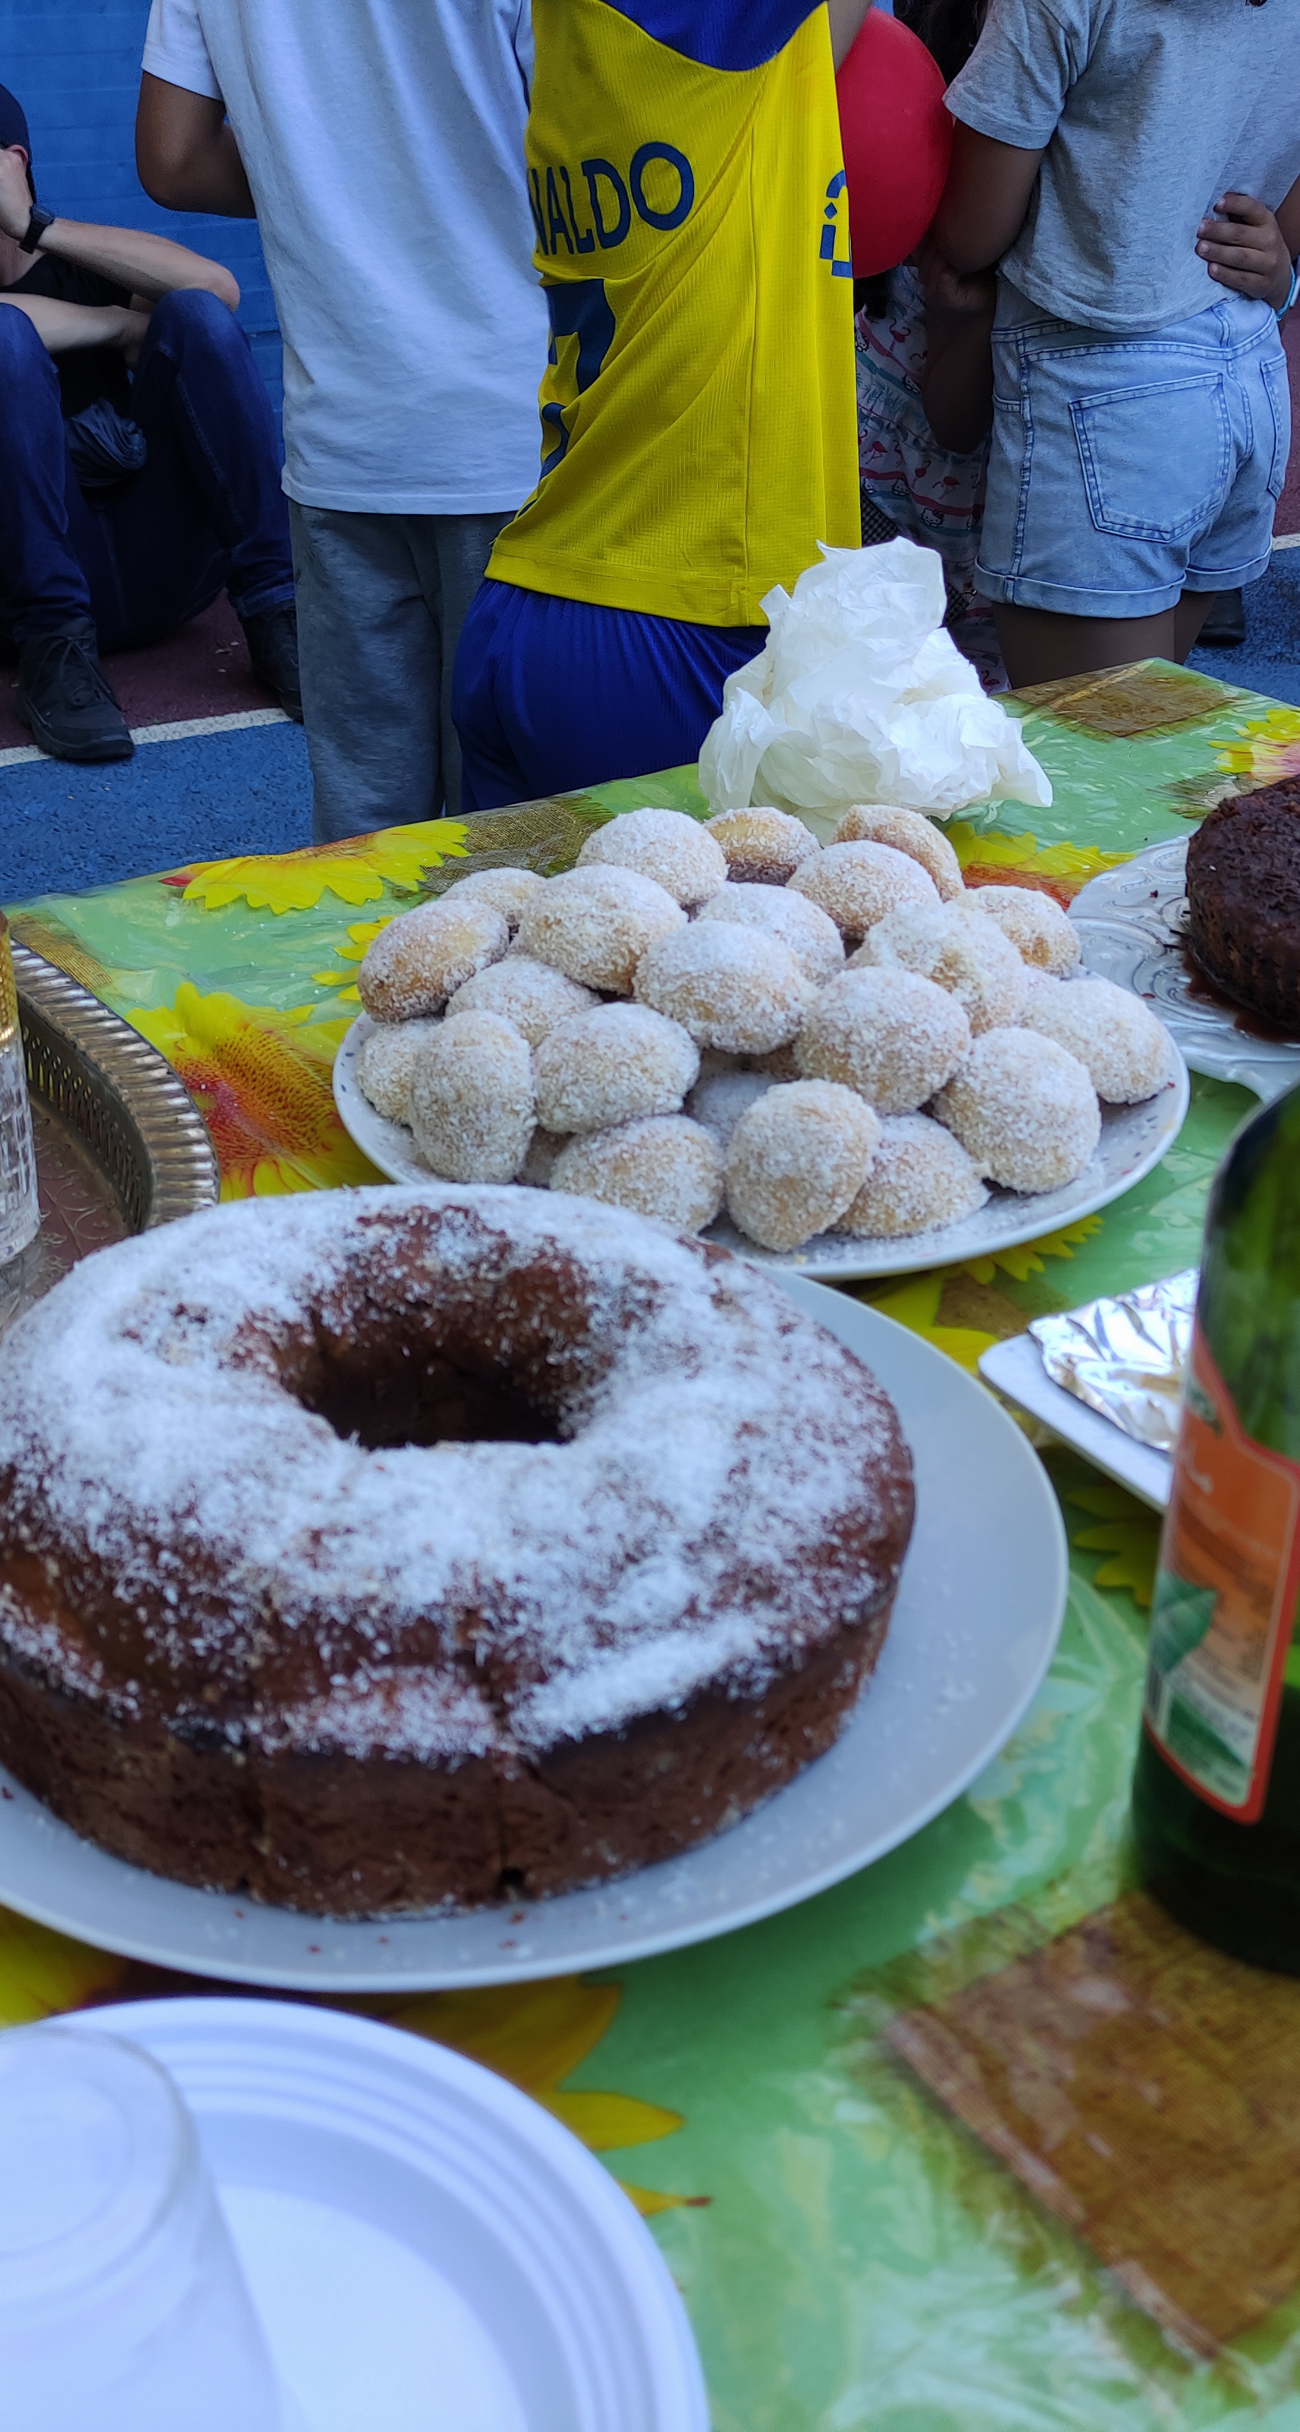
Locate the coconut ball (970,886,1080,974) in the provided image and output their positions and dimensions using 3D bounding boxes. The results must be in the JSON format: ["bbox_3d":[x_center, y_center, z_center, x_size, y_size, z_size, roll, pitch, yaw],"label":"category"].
[{"bbox_3d":[0.118,-0.093,0.772,0.047,0.038,0.046,-1,29,0],"label":"coconut ball"}]

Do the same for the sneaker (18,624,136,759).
[{"bbox_3d":[-0.869,-0.783,3.481,0.110,0.145,0.290,-13,31,-22],"label":"sneaker"}]

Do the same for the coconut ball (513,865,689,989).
[{"bbox_3d":[-0.015,-0.090,0.727,0.051,0.040,0.050,-1,29,0],"label":"coconut ball"}]

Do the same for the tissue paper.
[{"bbox_3d":[0.098,-0.235,1.001,0.150,0.110,0.130,-1,29,0],"label":"tissue paper"}]

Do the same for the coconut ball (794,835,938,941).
[{"bbox_3d":[0.071,-0.104,0.759,0.048,0.039,0.046,-1,29,0],"label":"coconut ball"}]

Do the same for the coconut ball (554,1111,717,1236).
[{"bbox_3d":[-0.004,-0.009,0.630,0.048,0.038,0.044,-1,29,0],"label":"coconut ball"}]

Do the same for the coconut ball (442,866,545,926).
[{"bbox_3d":[-0.050,-0.102,0.790,0.047,0.038,0.046,-1,29,0],"label":"coconut ball"}]

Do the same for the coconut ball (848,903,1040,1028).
[{"bbox_3d":[0.088,-0.074,0.697,0.051,0.040,0.047,-1,29,0],"label":"coconut ball"}]

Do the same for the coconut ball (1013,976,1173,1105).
[{"bbox_3d":[0.130,-0.052,0.695,0.048,0.037,0.047,-1,29,0],"label":"coconut ball"}]

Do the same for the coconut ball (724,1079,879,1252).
[{"bbox_3d":[0.042,-0.014,0.645,0.043,0.046,0.044,-1,29,0],"label":"coconut ball"}]

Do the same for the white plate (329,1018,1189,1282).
[{"bbox_3d":[0.035,-0.039,0.732,0.263,0.024,0.263,-1,29,0],"label":"white plate"}]

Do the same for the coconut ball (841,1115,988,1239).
[{"bbox_3d":[0.069,-0.010,0.631,0.046,0.037,0.045,-1,29,0],"label":"coconut ball"}]

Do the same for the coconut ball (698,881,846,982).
[{"bbox_3d":[0.037,-0.085,0.717,0.050,0.040,0.050,-1,29,0],"label":"coconut ball"}]

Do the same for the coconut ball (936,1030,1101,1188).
[{"bbox_3d":[0.104,-0.030,0.665,0.047,0.044,0.046,-1,29,0],"label":"coconut ball"}]

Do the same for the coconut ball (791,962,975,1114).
[{"bbox_3d":[0.066,-0.050,0.659,0.050,0.041,0.049,-1,29,0],"label":"coconut ball"}]

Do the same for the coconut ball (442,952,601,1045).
[{"bbox_3d":[-0.038,-0.062,0.705,0.048,0.039,0.048,-1,29,0],"label":"coconut ball"}]

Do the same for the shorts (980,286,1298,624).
[{"bbox_3d":[0.414,-0.655,2.000,0.295,0.280,0.225,-17,33,-26],"label":"shorts"}]

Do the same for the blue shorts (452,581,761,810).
[{"bbox_3d":[-0.005,-0.238,1.466,0.240,0.350,0.270,-13,31,-21],"label":"blue shorts"}]

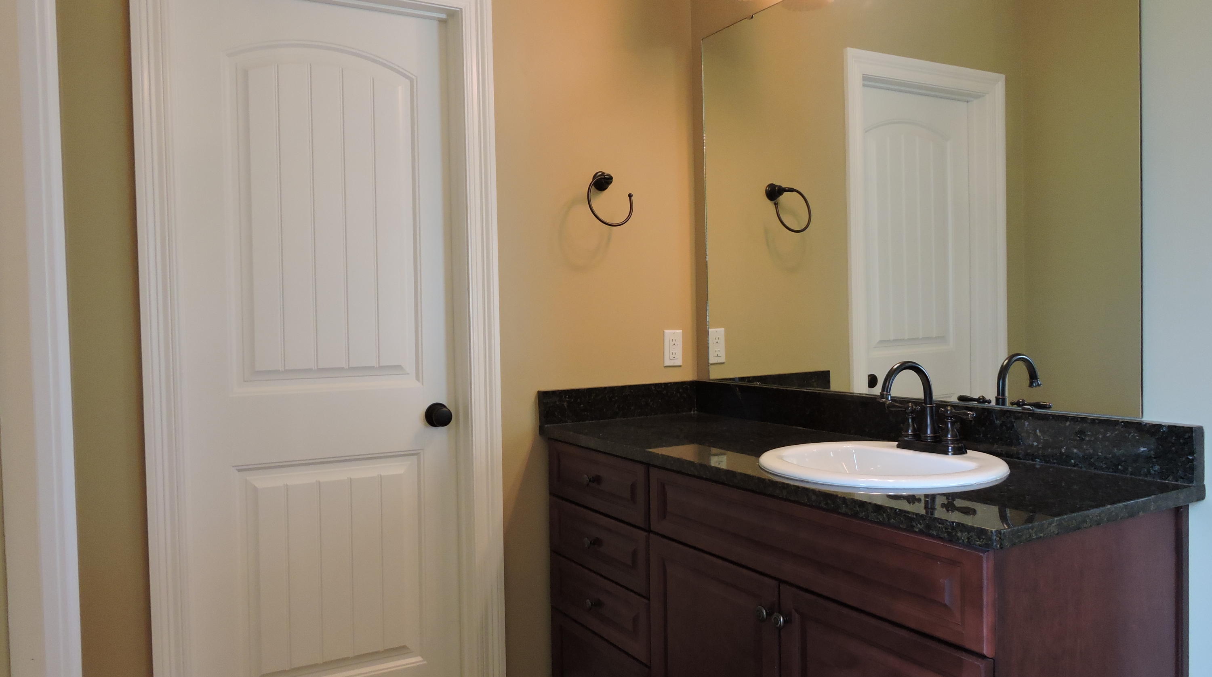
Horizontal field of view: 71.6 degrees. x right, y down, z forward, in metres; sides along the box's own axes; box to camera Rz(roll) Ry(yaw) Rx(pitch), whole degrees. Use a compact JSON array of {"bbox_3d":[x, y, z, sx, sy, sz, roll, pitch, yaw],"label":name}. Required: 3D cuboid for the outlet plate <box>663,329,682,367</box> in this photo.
[{"bbox_3d":[0.217,0.032,2.675,0.066,0.119,0.007,-2,2,-30],"label":"outlet plate"}]

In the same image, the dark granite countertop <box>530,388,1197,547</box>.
[{"bbox_3d":[0.423,0.216,1.954,0.567,0.129,1.469,-2,2,-30],"label":"dark granite countertop"}]

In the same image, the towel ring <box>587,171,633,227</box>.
[{"bbox_3d":[-0.003,-0.414,2.491,0.159,0.178,0.100,-2,2,-30],"label":"towel ring"}]

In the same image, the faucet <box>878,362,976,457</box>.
[{"bbox_3d":[0.640,0.142,1.762,0.173,0.191,0.236,-2,2,-30],"label":"faucet"}]

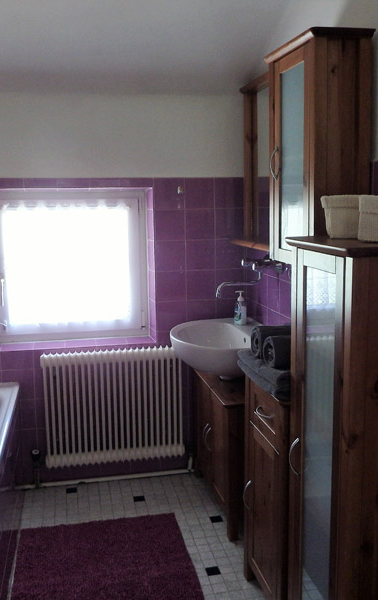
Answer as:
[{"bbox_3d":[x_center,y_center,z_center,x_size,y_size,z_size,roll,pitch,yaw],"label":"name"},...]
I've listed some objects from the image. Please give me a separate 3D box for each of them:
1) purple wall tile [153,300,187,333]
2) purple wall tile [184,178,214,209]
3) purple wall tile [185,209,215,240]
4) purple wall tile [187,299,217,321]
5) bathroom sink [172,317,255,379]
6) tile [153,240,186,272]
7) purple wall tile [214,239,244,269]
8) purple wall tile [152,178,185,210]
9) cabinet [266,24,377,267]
[{"bbox_3d":[-0.084,0.081,2.853,0.152,0.151,0.012,-3,10,-13],"label":"purple wall tile"},{"bbox_3d":[0.061,-0.529,2.784,0.152,0.151,0.012,-3,10,-13],"label":"purple wall tile"},{"bbox_3d":[0.057,-0.375,2.753,0.150,0.150,0.010,-2,9,-10],"label":"purple wall tile"},{"bbox_3d":[0.067,0.078,2.804,0.150,0.150,0.010,-2,9,-10],"label":"purple wall tile"},{"bbox_3d":[0.147,0.261,2.567,0.470,0.226,0.643,-3,10,-13],"label":"bathroom sink"},{"bbox_3d":[-0.090,-0.218,2.746,0.150,0.150,0.010,-2,9,-10],"label":"tile"},{"bbox_3d":[0.214,-0.235,2.871,0.152,0.151,0.012,-3,10,-13],"label":"purple wall tile"},{"bbox_3d":[-0.089,-0.522,2.748,0.152,0.151,0.012,-3,10,-13],"label":"purple wall tile"},{"bbox_3d":[0.415,-0.472,1.843,0.211,0.707,0.383,-3,10,-13],"label":"cabinet"}]

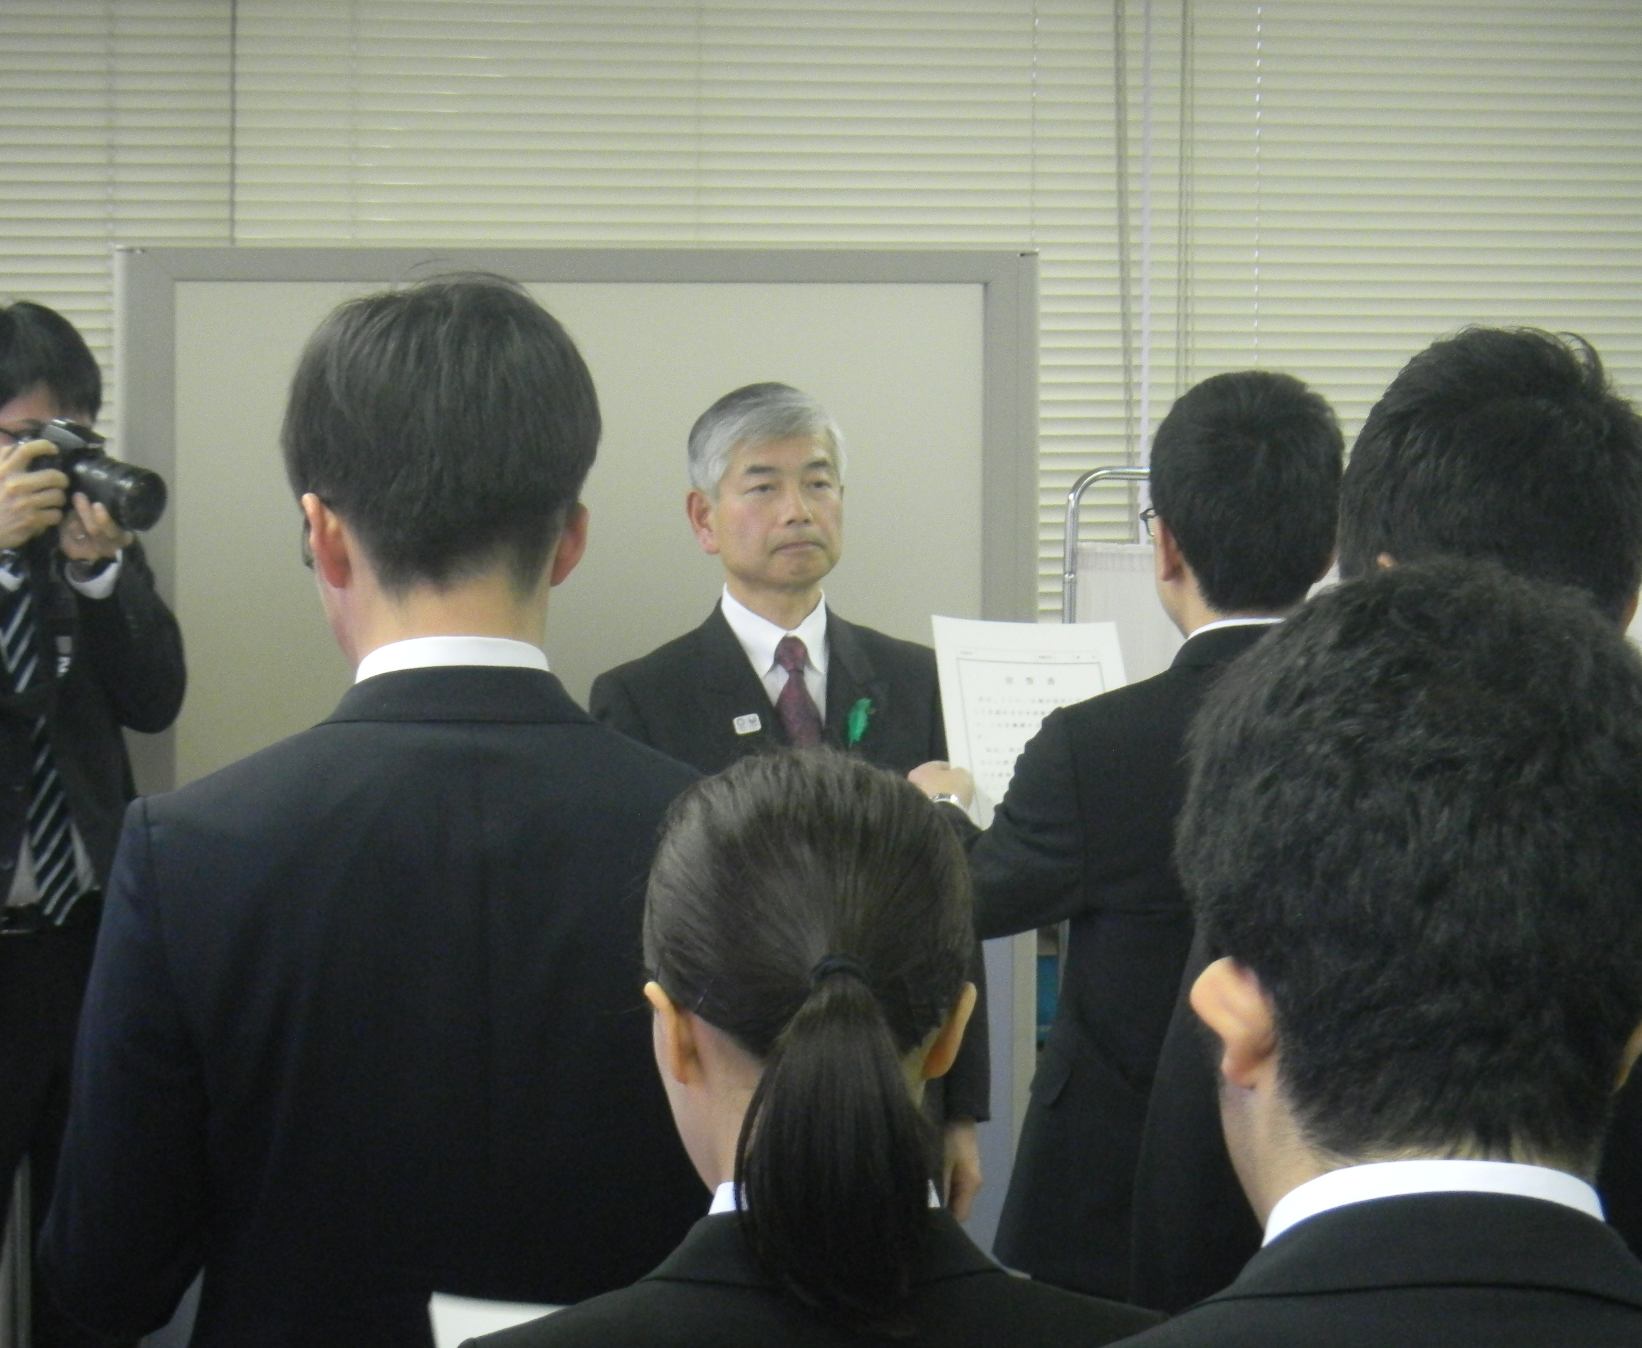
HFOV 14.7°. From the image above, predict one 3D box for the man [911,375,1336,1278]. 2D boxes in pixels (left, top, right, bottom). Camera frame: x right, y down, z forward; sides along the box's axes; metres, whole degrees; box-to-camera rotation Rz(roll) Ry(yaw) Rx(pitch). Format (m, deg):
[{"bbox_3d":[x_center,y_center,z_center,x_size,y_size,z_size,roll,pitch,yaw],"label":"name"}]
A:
[{"bbox_3d":[0.370,0.550,6.550,0.540,1.710,0.520,-1,3,-29],"label":"man"}]

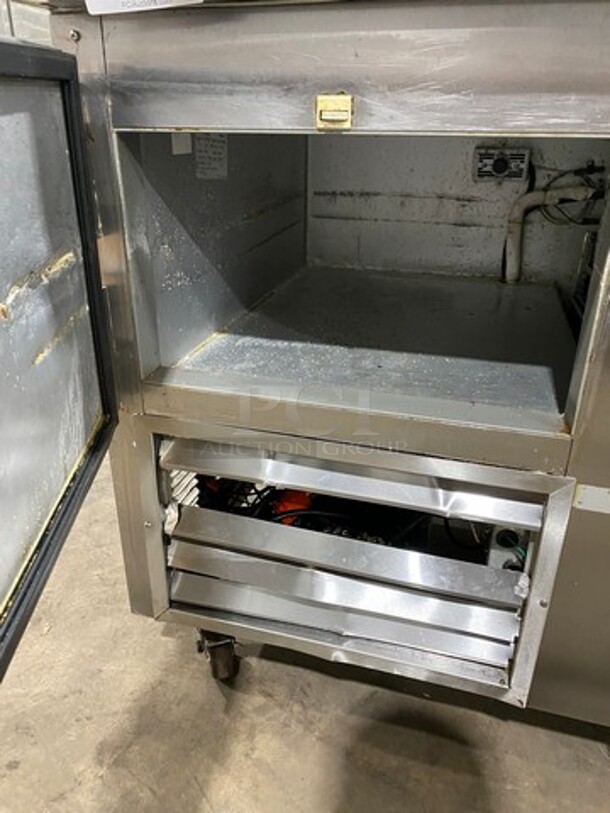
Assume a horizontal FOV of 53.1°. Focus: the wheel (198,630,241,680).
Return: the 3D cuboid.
[{"bbox_3d":[-0.139,0.376,0.971,0.056,0.112,0.095,-6,27,-13],"label":"wheel"}]

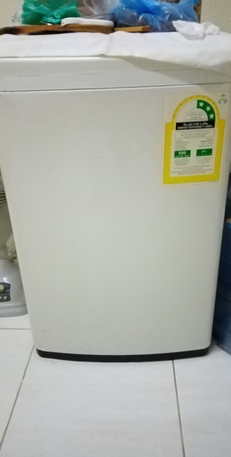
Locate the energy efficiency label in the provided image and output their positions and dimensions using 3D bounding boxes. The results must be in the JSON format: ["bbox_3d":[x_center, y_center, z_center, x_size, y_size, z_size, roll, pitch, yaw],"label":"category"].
[{"bbox_3d":[0.163,-0.179,0.707,0.123,0.178,0.008,-4,28,-4],"label":"energy efficiency label"}]

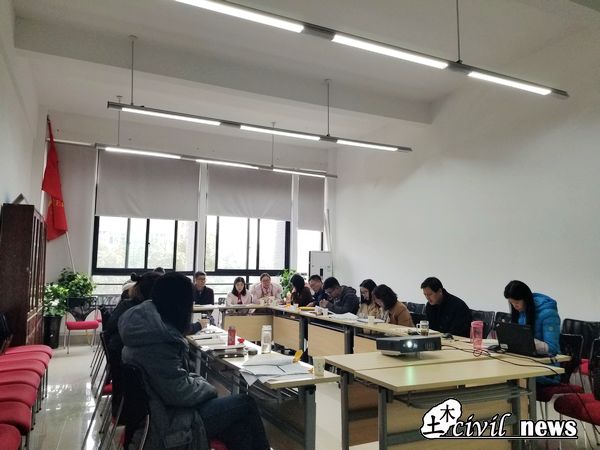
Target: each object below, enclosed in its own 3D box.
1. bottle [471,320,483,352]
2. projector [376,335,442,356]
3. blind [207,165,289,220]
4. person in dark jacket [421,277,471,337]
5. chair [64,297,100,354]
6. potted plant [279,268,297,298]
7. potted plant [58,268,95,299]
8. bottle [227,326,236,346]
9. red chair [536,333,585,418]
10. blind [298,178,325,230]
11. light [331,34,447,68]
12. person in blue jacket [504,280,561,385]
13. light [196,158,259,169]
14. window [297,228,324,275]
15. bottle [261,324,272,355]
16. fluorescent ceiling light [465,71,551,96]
[{"bbox_3d":[1.278,0.796,3.251,0.078,0.213,0.078,4,-6,-25],"label":"bottle"},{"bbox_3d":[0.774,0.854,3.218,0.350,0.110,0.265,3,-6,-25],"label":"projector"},{"bbox_3d":[-0.960,-0.645,8.843,1.740,1.060,0.060,4,-6,-25],"label":"blind"},{"bbox_3d":[1.495,1.206,4.786,0.780,1.300,0.520,3,-6,-23],"label":"person in dark jacket"},{"bbox_3d":[-3.706,1.706,7.673,0.500,0.830,0.550,4,-7,-32],"label":"chair"},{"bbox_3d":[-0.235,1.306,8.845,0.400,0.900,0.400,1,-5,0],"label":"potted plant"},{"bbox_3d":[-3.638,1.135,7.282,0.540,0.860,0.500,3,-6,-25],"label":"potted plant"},{"bbox_3d":[-0.529,0.862,3.517,0.060,0.147,0.060,3,-6,-25],"label":"bottle"},{"bbox_3d":[2.032,1.353,3.801,0.520,0.830,0.460,4,-6,-33],"label":"red chair"},{"bbox_3d":[0.251,-0.482,9.411,0.610,1.200,0.060,4,-6,-25],"label":"blind"},{"bbox_3d":[0.788,-1.446,3.751,1.160,0.055,0.075,3,-6,-25],"label":"light"},{"bbox_3d":[1.875,1.102,3.608,0.720,1.270,0.460,3,-7,-26],"label":"person in blue jacket"},{"bbox_3d":[-1.336,-1.131,8.429,1.220,0.070,0.110,4,-6,-25],"label":"light"},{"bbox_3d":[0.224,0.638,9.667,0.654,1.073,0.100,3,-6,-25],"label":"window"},{"bbox_3d":[-0.262,0.845,3.339,0.070,0.205,0.070,3,-7,-26],"label":"bottle"},{"bbox_3d":[2.142,-1.448,4.551,1.180,0.070,0.110,3,-7,-26],"label":"fluorescent ceiling light"}]

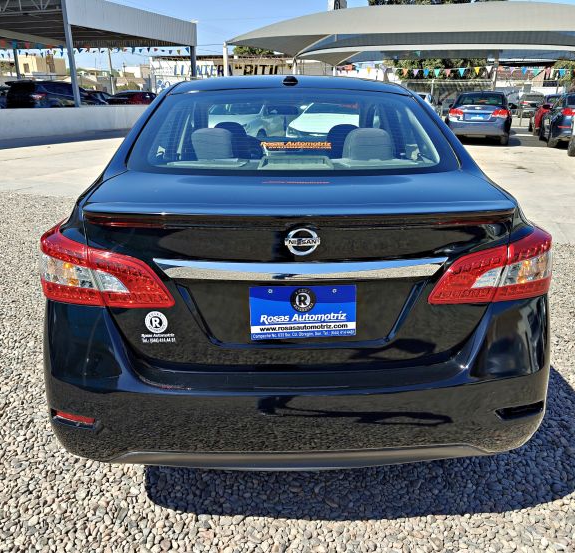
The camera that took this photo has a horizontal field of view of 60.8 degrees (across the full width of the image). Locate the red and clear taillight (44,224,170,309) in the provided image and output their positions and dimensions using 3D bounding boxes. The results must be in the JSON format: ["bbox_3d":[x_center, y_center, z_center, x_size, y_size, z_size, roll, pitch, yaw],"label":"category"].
[{"bbox_3d":[-0.577,-0.049,1.589,0.475,0.245,0.350,0,20,-1],"label":"red and clear taillight"}]

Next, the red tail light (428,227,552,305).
[{"bbox_3d":[0.657,-0.060,1.614,0.475,0.245,0.350,0,20,-1],"label":"red tail light"}]

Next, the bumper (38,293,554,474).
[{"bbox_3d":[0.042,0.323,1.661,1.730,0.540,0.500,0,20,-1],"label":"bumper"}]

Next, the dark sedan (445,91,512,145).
[{"bbox_3d":[6.063,-4.998,15.368,1.820,1.470,4.580,8,22,21],"label":"dark sedan"}]

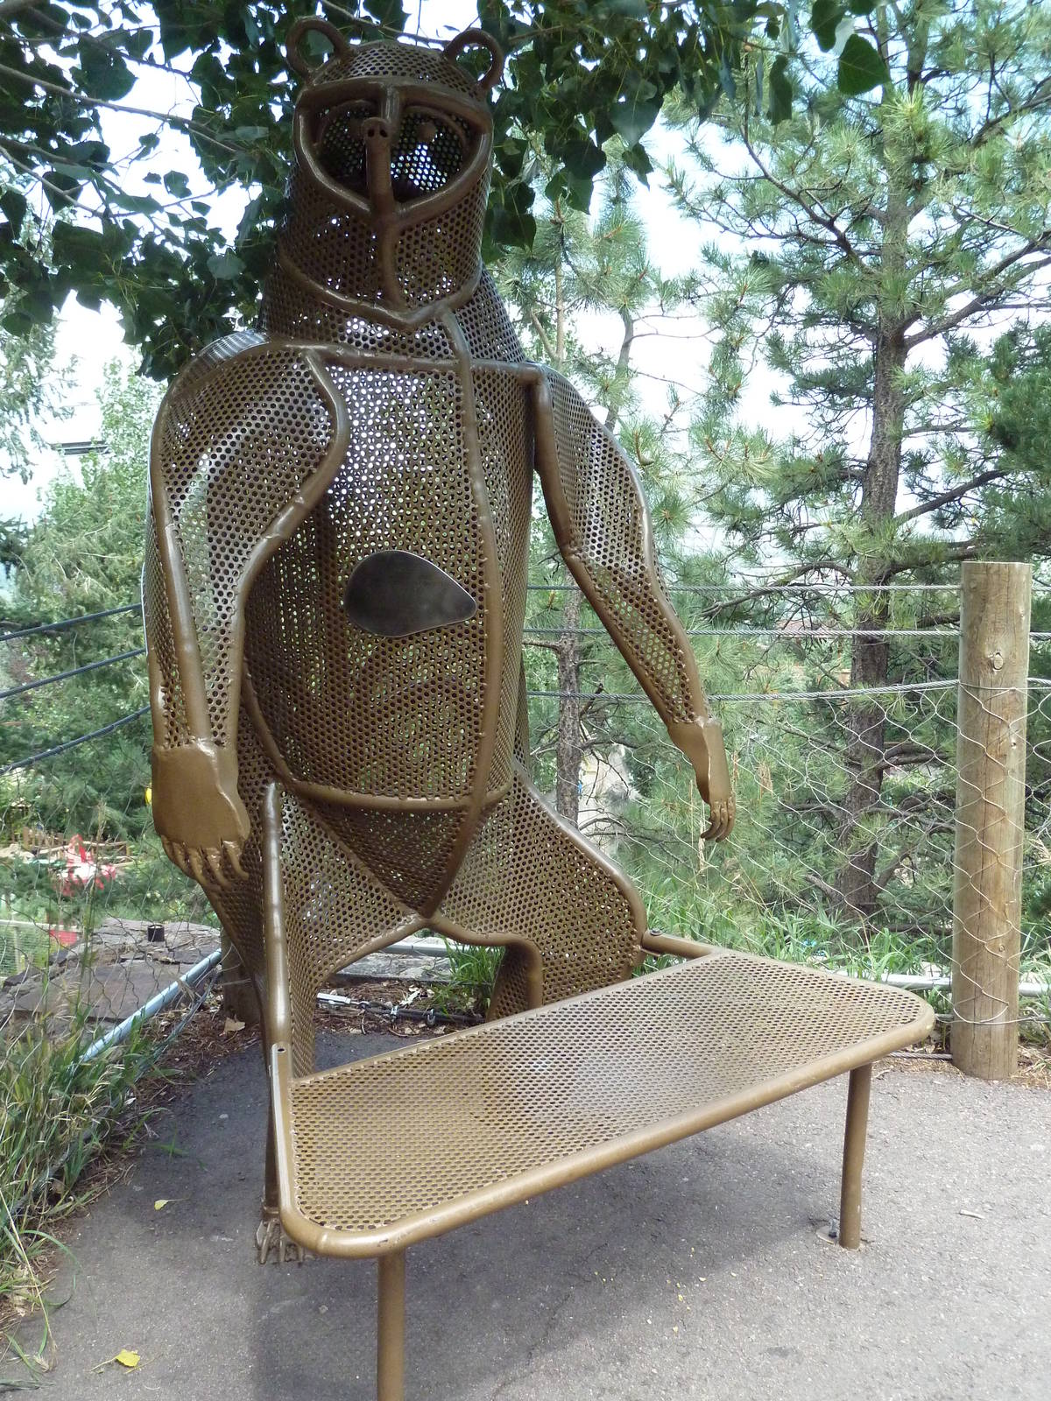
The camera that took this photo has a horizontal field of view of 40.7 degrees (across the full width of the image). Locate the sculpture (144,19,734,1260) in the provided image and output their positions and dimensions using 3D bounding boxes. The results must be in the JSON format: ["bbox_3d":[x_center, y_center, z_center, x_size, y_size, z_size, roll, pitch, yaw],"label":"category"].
[{"bbox_3d":[-0.221,-0.135,2.644,1.022,2.095,0.783,-8,15,-33],"label":"sculpture"}]

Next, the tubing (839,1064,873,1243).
[{"bbox_3d":[0.576,0.790,2.472,0.036,0.352,0.036,1,12,0],"label":"tubing"}]

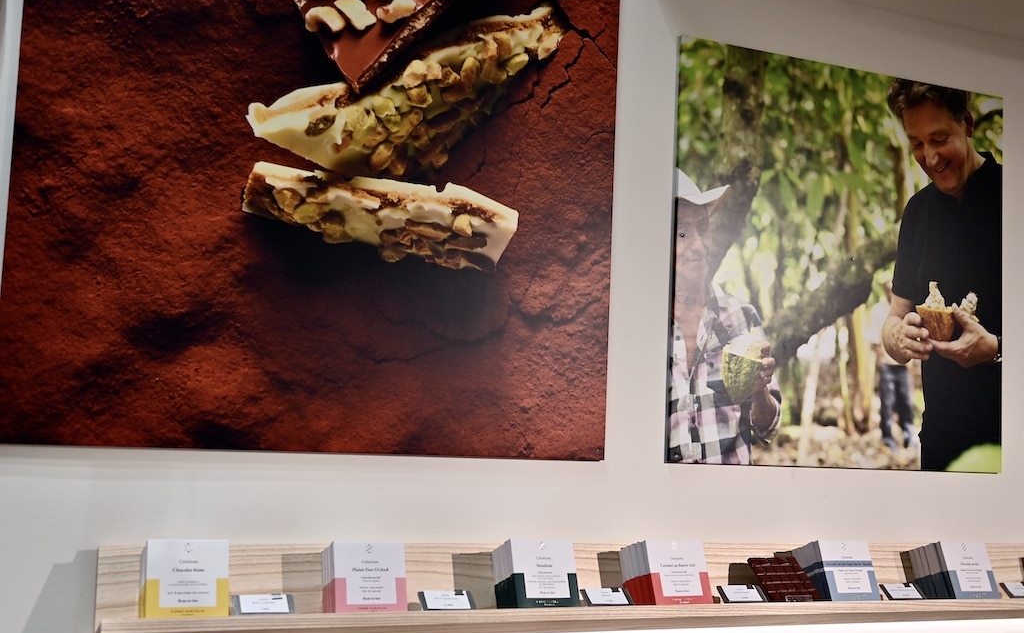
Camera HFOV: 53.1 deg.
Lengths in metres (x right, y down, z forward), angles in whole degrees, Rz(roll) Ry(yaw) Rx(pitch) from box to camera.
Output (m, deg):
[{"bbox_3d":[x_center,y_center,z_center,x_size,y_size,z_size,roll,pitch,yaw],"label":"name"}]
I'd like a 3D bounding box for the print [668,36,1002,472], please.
[{"bbox_3d":[0.634,-0.096,1.938,0.742,0.759,0.020,4,-6,-20],"label":"print"}]

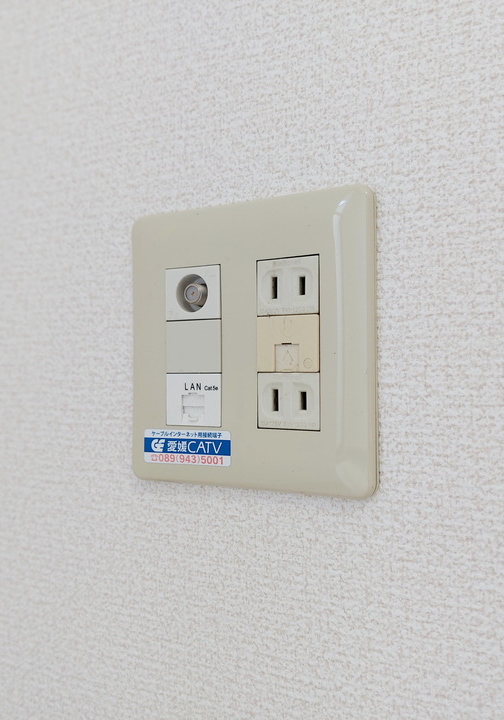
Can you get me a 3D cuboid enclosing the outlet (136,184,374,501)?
[{"bbox_3d":[-0.004,-0.006,0.277,0.116,0.120,0.009,-1,-1,29],"label":"outlet"}]

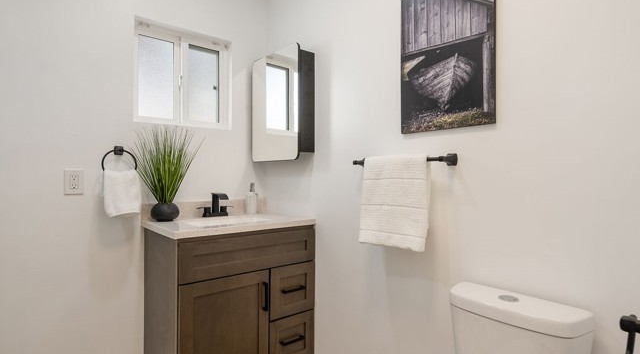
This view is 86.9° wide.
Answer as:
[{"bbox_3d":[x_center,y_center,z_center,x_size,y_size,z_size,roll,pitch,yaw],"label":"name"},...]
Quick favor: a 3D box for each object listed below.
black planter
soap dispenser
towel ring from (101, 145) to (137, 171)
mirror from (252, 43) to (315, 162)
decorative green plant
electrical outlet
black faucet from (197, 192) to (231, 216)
[{"bbox_3d":[-0.850,0.192,1.852,0.143,0.104,0.143,0,0,-40],"label":"black planter"},{"bbox_3d":[-0.448,0.143,2.243,0.071,0.208,0.074,0,0,-28],"label":"soap dispenser"},{"bbox_3d":[-1.057,-0.072,1.780,0.160,0.180,0.066,0,0,-40],"label":"towel ring"},{"bbox_3d":[-0.238,-0.428,2.122,0.132,0.660,0.533,0,0,-40],"label":"mirror"},{"bbox_3d":[-0.832,-0.066,1.835,0.350,0.417,0.310,0,0,-40],"label":"decorative green plant"},{"bbox_3d":[-1.222,0.026,1.680,0.076,0.125,0.009,0,0,-40],"label":"electrical outlet"},{"bbox_3d":[-0.608,0.173,2.040,0.234,0.145,0.142,0,0,-40],"label":"black faucet"}]

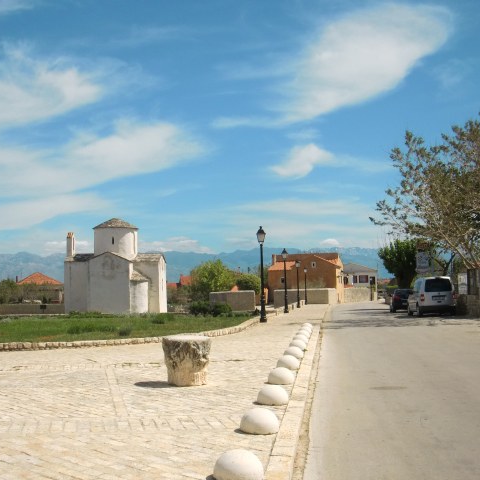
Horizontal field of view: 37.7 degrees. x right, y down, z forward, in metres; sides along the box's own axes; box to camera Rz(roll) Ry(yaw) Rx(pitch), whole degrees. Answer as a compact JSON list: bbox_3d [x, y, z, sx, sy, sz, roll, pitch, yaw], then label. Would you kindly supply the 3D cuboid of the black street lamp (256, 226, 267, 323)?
[{"bbox_3d":[0.896,1.386,28.236,0.400,3.850,0.400,-1,-4,0],"label":"black street lamp"}]

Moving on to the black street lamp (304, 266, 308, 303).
[{"bbox_3d":[6.610,4.565,70.260,0.400,3.850,0.400,-1,-4,0],"label":"black street lamp"}]

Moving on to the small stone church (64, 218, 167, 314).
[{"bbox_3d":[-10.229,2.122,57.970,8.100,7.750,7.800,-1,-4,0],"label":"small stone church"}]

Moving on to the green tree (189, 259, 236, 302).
[{"bbox_3d":[-2.857,4.465,73.841,5.100,5.040,5.000,-1,-4,0],"label":"green tree"}]

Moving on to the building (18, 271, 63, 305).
[{"bbox_3d":[-36.918,8.912,129.647,9.000,5.830,9.000,-1,-4,-6],"label":"building"}]

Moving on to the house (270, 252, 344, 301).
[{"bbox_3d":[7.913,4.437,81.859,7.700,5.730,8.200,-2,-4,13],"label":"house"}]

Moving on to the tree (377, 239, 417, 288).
[{"bbox_3d":[12.807,2.467,55.943,3.800,5.170,3.800,-1,-4,0],"label":"tree"}]

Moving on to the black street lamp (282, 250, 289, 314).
[{"bbox_3d":[2.738,2.451,42.003,0.400,3.850,0.400,-1,-4,0],"label":"black street lamp"}]

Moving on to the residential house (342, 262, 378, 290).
[{"bbox_3d":[20.131,7.208,119.744,8.000,6.410,8.000,-2,-4,9],"label":"residential house"}]

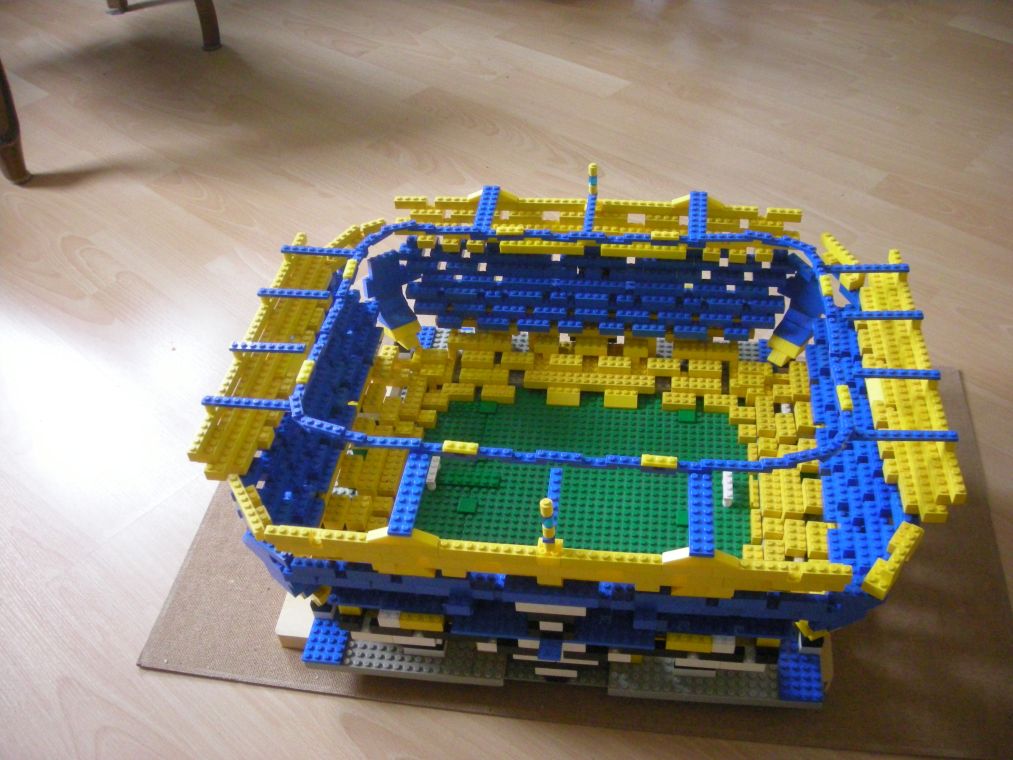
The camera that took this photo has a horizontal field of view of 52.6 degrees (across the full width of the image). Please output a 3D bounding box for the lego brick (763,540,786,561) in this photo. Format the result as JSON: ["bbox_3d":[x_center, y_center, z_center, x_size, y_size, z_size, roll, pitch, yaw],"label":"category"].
[{"bbox_3d":[0.215,0.142,0.824,0.016,0.011,0.028,2,42,8],"label":"lego brick"}]

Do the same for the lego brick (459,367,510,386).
[{"bbox_3d":[-0.020,-0.002,1.014,0.048,0.011,0.016,2,42,8],"label":"lego brick"}]

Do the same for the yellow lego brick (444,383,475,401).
[{"bbox_3d":[-0.047,0.011,1.006,0.032,0.011,0.016,2,42,8],"label":"yellow lego brick"}]

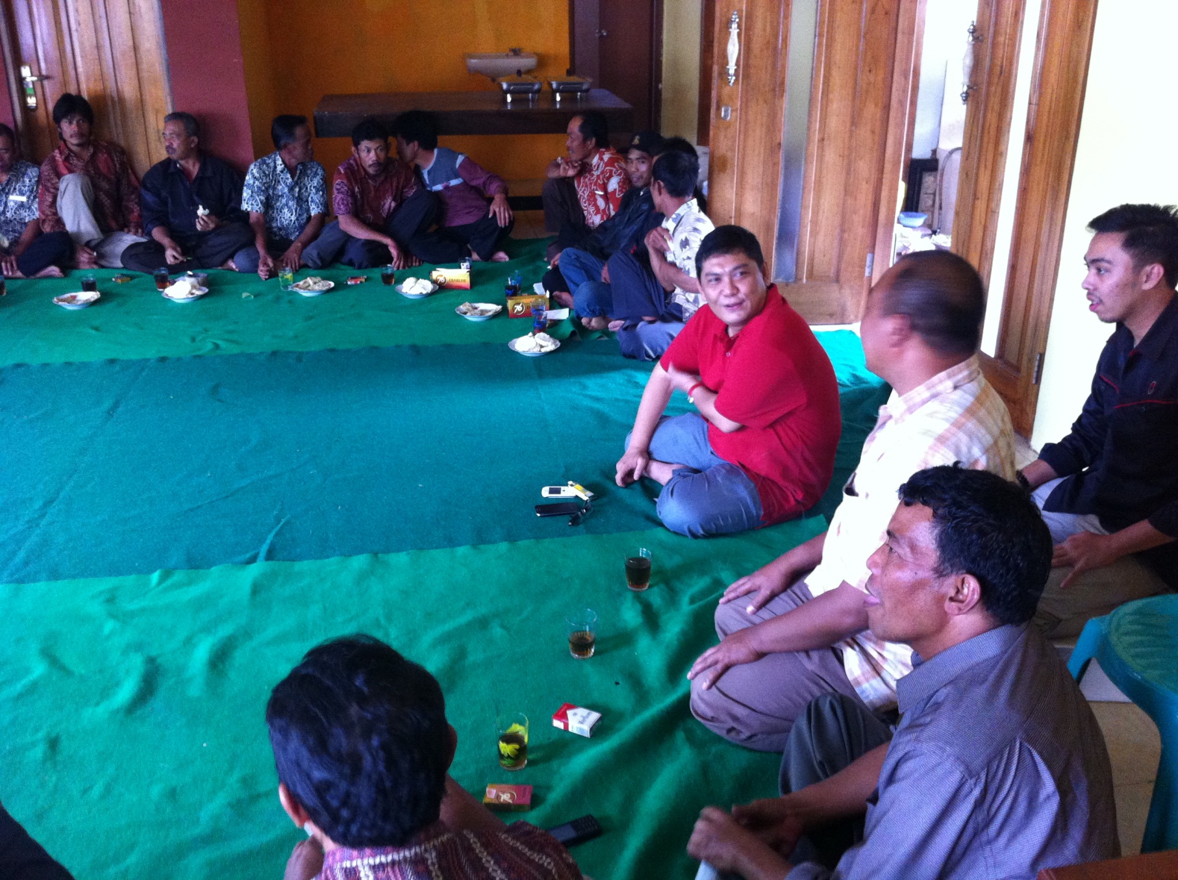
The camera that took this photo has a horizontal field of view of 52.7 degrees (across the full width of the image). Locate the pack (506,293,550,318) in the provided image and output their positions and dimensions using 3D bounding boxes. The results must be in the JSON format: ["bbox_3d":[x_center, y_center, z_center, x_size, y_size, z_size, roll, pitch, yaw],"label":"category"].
[{"bbox_3d":[-0.268,-0.589,5.262,0.179,0.085,0.054,-5,23,-12],"label":"pack"}]

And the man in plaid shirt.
[{"bbox_3d":[0.556,0.109,2.423,0.710,0.960,0.510,1,22,3],"label":"man in plaid shirt"}]

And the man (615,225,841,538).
[{"bbox_3d":[0.417,-0.221,3.397,0.630,0.810,0.610,-8,23,-18],"label":"man"}]

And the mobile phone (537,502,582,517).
[{"bbox_3d":[-0.091,0.203,3.412,0.117,0.012,0.061,-4,22,-9],"label":"mobile phone"}]

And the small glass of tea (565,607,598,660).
[{"bbox_3d":[-0.016,0.443,2.710,0.069,0.095,0.069,0,22,0],"label":"small glass of tea"}]

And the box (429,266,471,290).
[{"bbox_3d":[-0.653,-0.773,5.713,0.180,0.085,0.056,2,22,5],"label":"box"}]

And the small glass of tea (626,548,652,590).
[{"bbox_3d":[0.126,0.328,2.999,0.066,0.092,0.066,0,22,0],"label":"small glass of tea"}]

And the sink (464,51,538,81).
[{"bbox_3d":[-0.529,-2.231,7.103,0.430,0.145,0.350,-2,22,-5],"label":"sink"}]

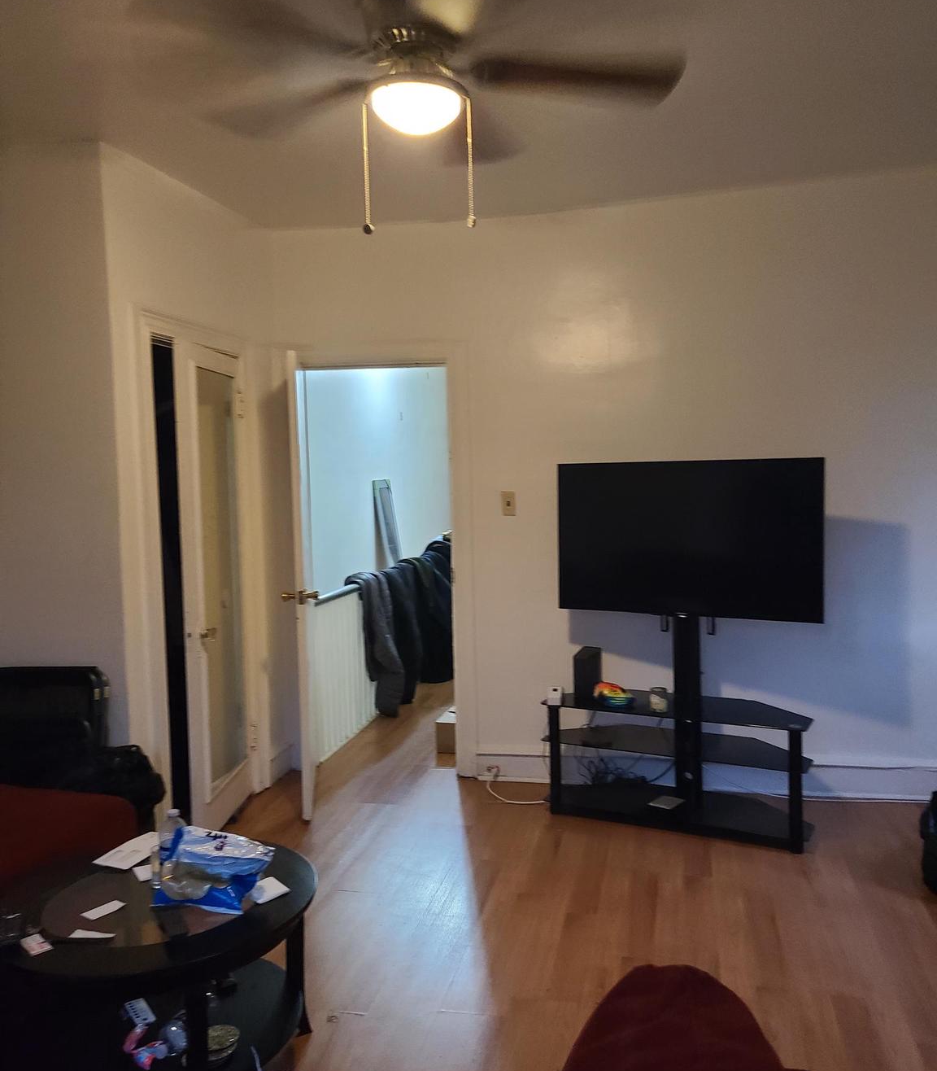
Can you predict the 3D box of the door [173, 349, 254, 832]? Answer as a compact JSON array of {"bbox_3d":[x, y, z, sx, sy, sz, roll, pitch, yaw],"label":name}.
[{"bbox_3d":[-1.058,0.246,3.903,0.040,1.980,0.710,-1,4,6],"label":"door"}]

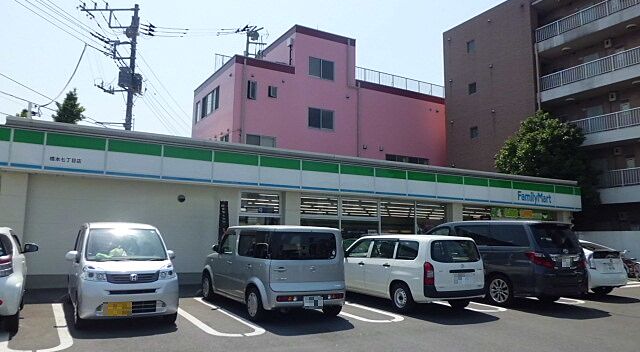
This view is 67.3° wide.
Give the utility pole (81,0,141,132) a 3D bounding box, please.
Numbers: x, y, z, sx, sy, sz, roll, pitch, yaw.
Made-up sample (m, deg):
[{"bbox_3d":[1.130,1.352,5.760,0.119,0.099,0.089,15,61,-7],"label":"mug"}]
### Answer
[{"bbox_3d":[-10.880,-2.316,24.344,3.300,13.559,1.000,0,-8,2],"label":"utility pole"}]

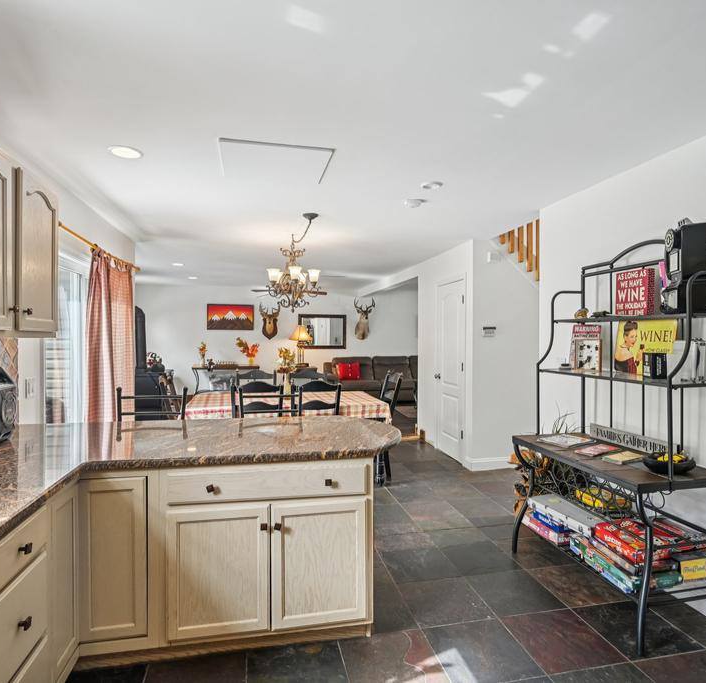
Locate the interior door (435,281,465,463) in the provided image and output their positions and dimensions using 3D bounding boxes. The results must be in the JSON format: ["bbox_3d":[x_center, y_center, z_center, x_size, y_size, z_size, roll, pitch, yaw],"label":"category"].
[{"bbox_3d":[1.171,0.345,5.376,0.045,2.040,0.720,0,0,-12],"label":"interior door"}]

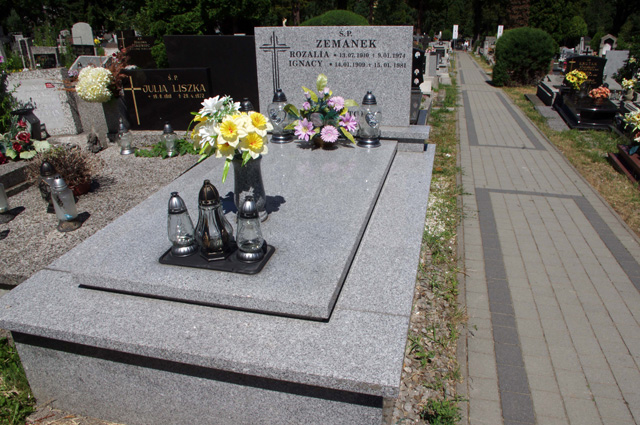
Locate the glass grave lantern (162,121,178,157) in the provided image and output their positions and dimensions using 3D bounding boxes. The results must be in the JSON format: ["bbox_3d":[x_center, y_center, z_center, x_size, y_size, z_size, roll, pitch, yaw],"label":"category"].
[{"bbox_3d":[-1.122,-0.556,3.564,0.115,0.247,0.115,5,21,14],"label":"glass grave lantern"}]

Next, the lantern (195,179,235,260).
[{"bbox_3d":[-0.407,0.024,1.784,0.140,0.302,0.140,5,25,14],"label":"lantern"}]

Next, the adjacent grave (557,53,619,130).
[{"bbox_3d":[4.882,-2.283,8.881,0.740,1.020,2.000,4,24,14],"label":"adjacent grave"}]

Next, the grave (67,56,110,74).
[{"bbox_3d":[-5.247,-3.321,10.866,0.780,0.480,0.700,5,21,14],"label":"grave"}]

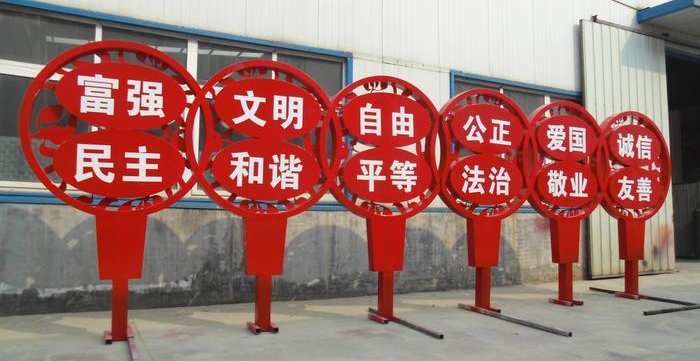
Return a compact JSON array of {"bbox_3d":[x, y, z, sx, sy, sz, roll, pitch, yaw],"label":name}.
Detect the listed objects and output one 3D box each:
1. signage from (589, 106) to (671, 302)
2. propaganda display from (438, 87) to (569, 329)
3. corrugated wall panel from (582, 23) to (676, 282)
[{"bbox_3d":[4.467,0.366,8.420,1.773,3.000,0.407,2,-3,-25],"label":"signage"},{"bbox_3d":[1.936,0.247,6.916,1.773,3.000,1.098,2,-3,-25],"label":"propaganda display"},{"bbox_3d":[5.646,-0.543,10.575,2.461,4.953,0.130,2,-3,-25],"label":"corrugated wall panel"}]

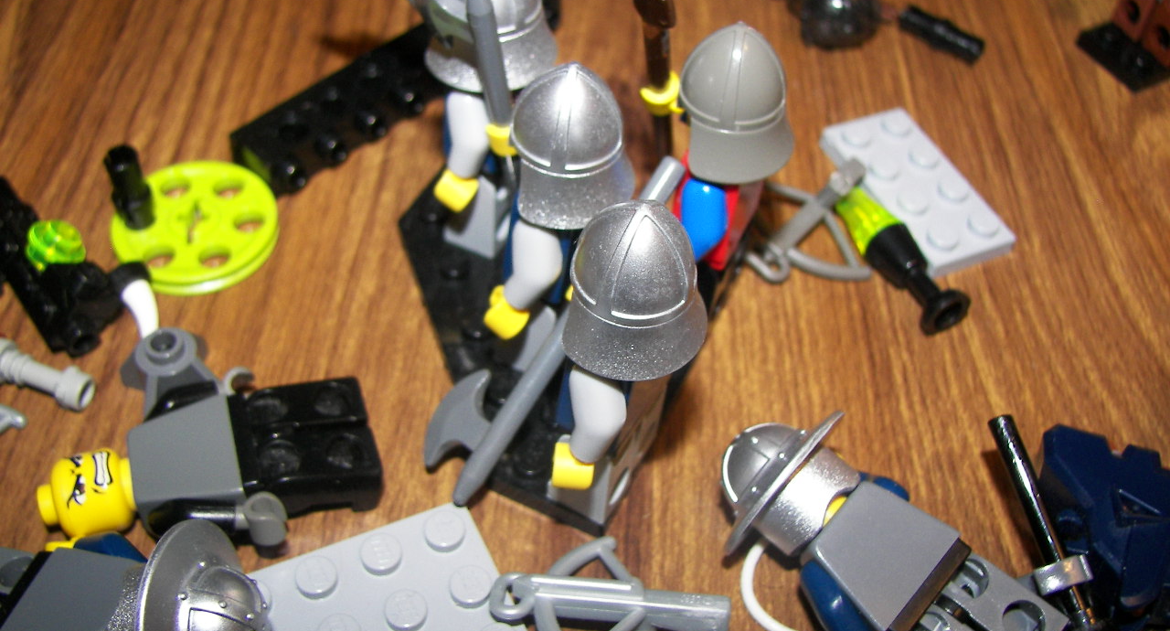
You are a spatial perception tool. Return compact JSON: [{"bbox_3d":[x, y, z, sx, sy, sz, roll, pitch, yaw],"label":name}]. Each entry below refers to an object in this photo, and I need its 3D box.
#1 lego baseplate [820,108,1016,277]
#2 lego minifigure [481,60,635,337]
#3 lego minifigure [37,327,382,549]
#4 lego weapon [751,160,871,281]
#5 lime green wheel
[{"bbox_3d":[0.054,-0.021,0.198,0.016,0.005,0.032,-18,56,-19],"label":"lego baseplate"},{"bbox_3d":[-0.006,-0.014,0.155,0.021,0.045,0.023,23,53,12],"label":"lego minifigure"},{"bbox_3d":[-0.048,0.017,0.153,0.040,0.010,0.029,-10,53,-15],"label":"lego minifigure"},{"bbox_3d":[0.036,-0.017,0.188,0.024,0.011,0.029,35,56,20],"label":"lego weapon"},{"bbox_3d":[-0.057,-0.013,0.180,0.024,0.004,0.024,3,51,-4],"label":"lime green wheel"}]

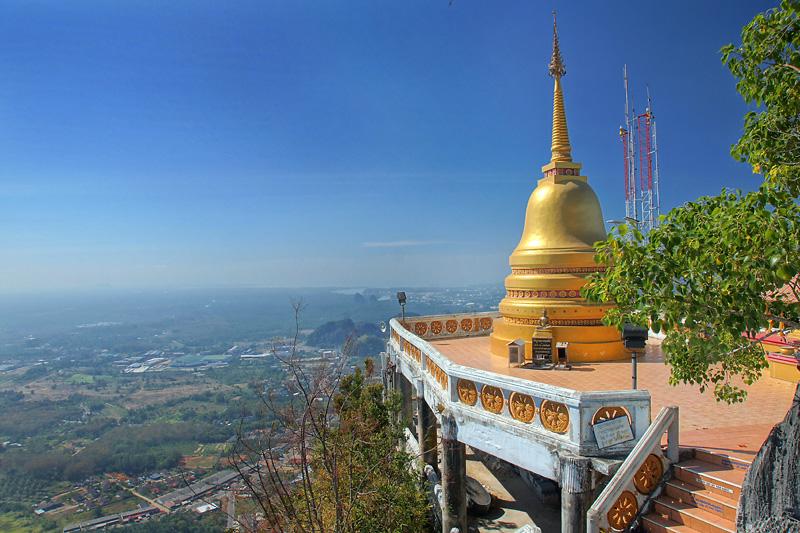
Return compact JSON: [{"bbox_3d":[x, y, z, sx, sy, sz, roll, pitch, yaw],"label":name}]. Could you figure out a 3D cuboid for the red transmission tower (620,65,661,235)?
[{"bbox_3d":[12.932,-4.143,28.502,2.000,13.450,2.100,-2,-1,0],"label":"red transmission tower"}]

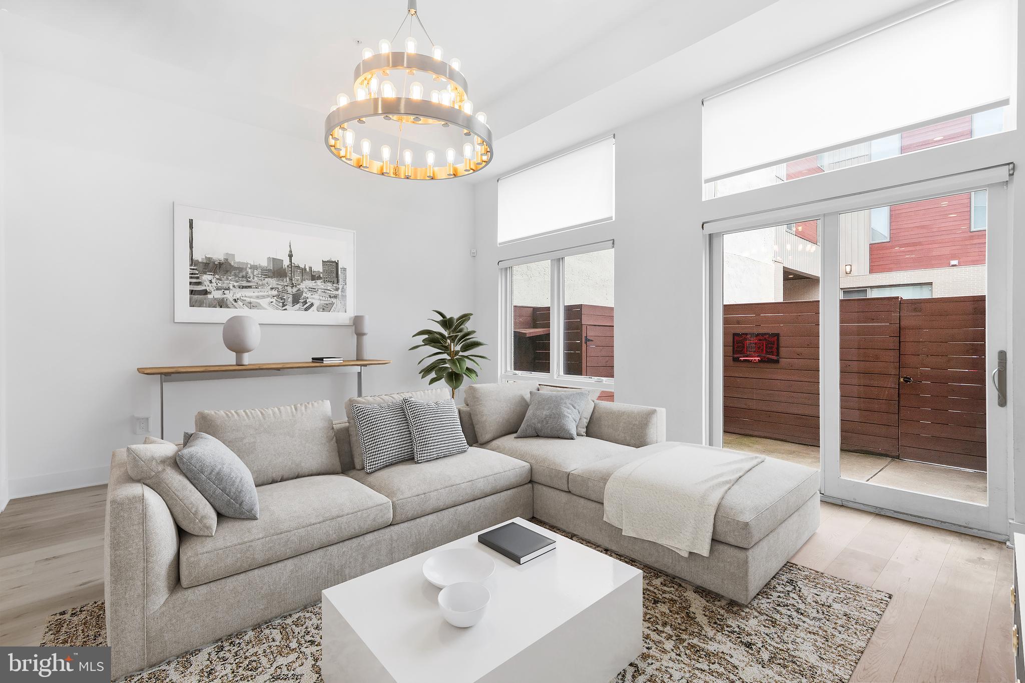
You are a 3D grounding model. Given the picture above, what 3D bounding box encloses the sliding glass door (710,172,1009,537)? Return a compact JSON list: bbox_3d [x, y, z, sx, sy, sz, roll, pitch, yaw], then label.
[{"bbox_3d":[2.335,0.073,3.328,0.120,2.155,1.764,0,0,-42],"label":"sliding glass door"}]

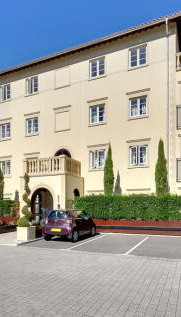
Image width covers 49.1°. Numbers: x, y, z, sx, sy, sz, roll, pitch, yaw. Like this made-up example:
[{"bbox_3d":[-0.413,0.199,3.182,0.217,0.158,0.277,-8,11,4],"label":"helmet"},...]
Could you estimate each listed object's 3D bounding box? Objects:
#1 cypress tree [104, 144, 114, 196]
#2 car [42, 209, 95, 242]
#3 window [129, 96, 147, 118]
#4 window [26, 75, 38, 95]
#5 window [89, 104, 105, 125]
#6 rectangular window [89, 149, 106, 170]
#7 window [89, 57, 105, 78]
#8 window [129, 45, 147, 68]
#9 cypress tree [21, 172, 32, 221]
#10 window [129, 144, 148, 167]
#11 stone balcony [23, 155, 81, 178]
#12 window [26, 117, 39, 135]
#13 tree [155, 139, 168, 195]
[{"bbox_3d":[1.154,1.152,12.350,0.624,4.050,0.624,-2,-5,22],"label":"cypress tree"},{"bbox_3d":[-1.025,3.306,10.150,1.680,1.500,2.980,-2,-6,25],"label":"car"},{"bbox_3d":[2.933,-3.117,12.100,1.120,1.350,0.180,-2,-5,24],"label":"window"},{"bbox_3d":[-4.710,-5.922,16.129,1.133,1.385,0.150,-2,-6,21],"label":"window"},{"bbox_3d":[0.501,-3.120,14.106,1.183,1.375,0.150,-2,-6,21],"label":"window"},{"bbox_3d":[0.461,0.101,13.276,1.140,1.254,0.150,-2,-5,22],"label":"rectangular window"},{"bbox_3d":[0.461,-6.068,13.276,1.140,1.207,0.150,-2,-5,22],"label":"window"},{"bbox_3d":[3.150,-6.704,13.077,1.185,1.387,0.150,-2,-6,21],"label":"window"},{"bbox_3d":[-3.145,1.984,9.700,0.550,2.400,0.550,-2,-5,24],"label":"cypress tree"},{"bbox_3d":[2.973,-0.173,12.266,1.113,1.189,0.150,-2,-5,22],"label":"window"},{"bbox_3d":[-2.553,0.494,13.436,3.139,1.171,1.950,-2,-5,22],"label":"stone balcony"},{"bbox_3d":[-4.701,-2.582,16.125,1.113,1.368,0.150,-2,-6,21],"label":"window"},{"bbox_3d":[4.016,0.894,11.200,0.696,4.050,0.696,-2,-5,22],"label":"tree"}]

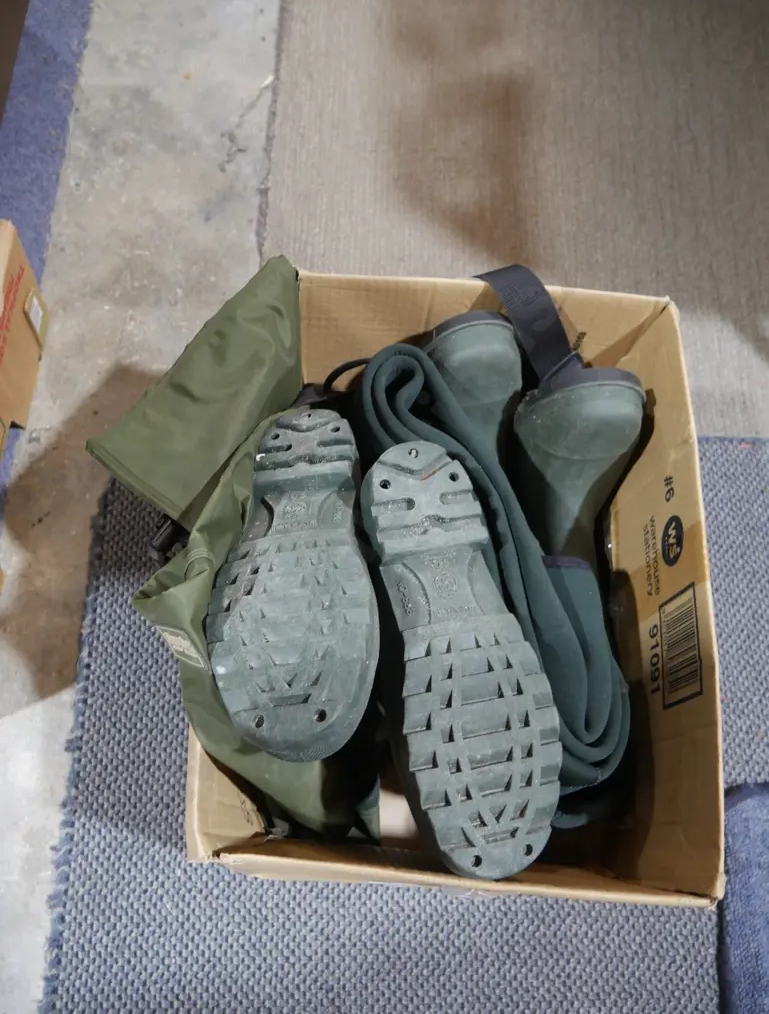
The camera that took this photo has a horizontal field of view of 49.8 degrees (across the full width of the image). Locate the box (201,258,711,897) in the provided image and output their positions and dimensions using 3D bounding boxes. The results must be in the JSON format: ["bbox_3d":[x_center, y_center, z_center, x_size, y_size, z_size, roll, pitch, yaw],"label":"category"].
[{"bbox_3d":[0.055,0.083,0.768,0.355,0.305,0.475,6,68,-2],"label":"box"}]

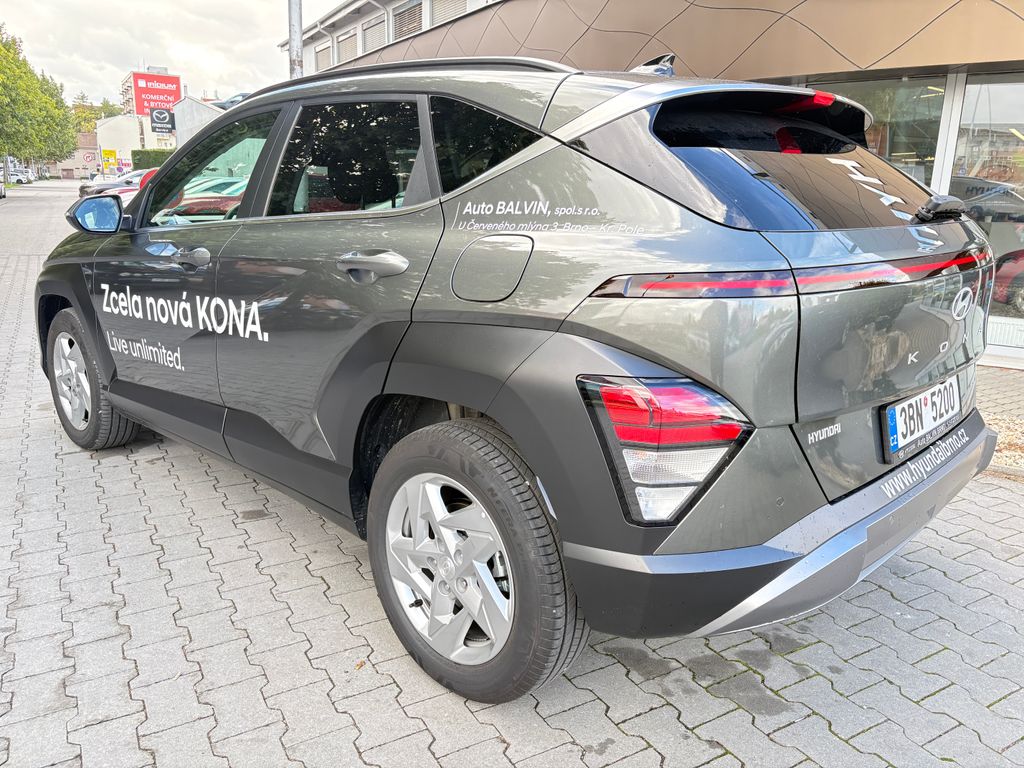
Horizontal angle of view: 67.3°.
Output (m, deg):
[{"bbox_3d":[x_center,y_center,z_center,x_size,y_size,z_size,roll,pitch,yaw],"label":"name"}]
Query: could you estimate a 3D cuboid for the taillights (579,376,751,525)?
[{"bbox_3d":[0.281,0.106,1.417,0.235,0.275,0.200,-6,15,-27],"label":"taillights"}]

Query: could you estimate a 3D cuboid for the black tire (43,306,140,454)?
[{"bbox_3d":[-2.000,-0.025,3.667,0.685,0.685,0.215,12,18,41],"label":"black tire"}]

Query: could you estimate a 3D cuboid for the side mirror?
[{"bbox_3d":[-1.579,-0.639,2.898,0.125,0.152,0.200,13,18,43],"label":"side mirror"}]

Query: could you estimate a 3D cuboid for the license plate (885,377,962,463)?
[{"bbox_3d":[0.992,0.069,1.851,0.022,0.132,0.530,-2,7,45],"label":"license plate"}]

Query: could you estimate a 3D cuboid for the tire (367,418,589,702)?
[{"bbox_3d":[-0.093,0.417,1.865,0.685,0.685,0.215,13,18,43],"label":"tire"}]

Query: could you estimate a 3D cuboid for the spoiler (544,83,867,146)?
[{"bbox_3d":[0.663,-0.685,2.012,0.340,0.175,1.330,13,18,43],"label":"spoiler"}]

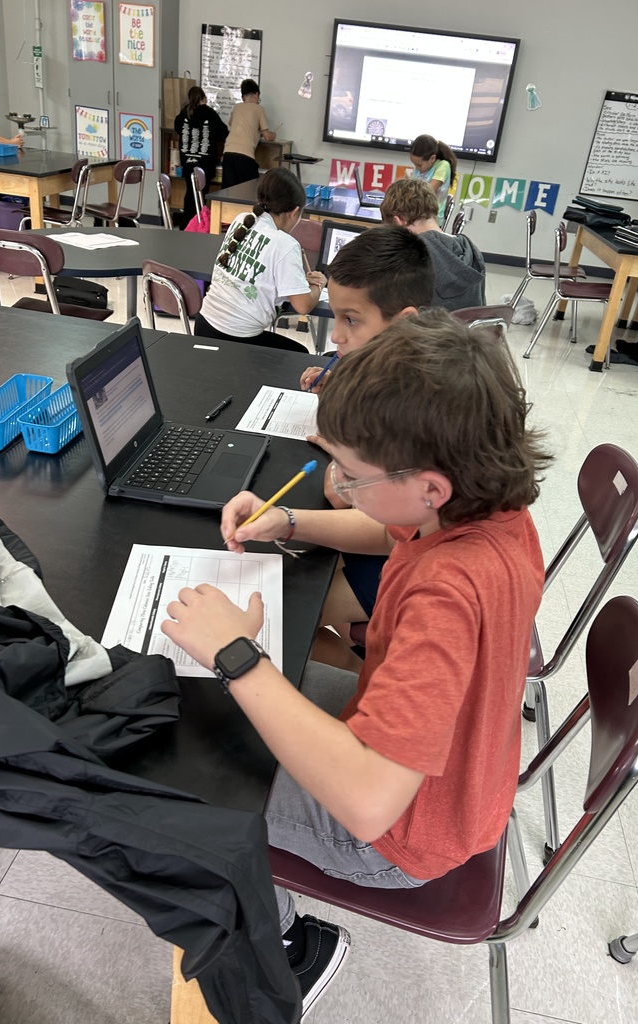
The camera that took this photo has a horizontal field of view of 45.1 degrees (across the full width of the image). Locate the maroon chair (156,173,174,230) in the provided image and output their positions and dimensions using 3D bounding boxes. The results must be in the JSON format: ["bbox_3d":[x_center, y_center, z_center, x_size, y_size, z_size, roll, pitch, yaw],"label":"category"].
[{"bbox_3d":[-0.844,-1.773,5.068,0.560,0.820,0.475,4,28,-5],"label":"maroon chair"}]

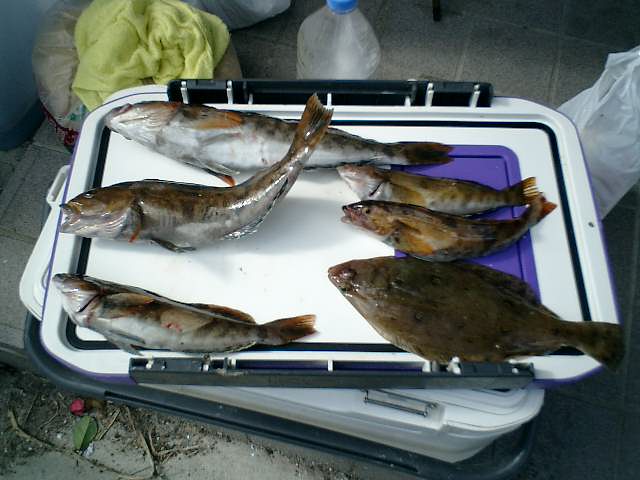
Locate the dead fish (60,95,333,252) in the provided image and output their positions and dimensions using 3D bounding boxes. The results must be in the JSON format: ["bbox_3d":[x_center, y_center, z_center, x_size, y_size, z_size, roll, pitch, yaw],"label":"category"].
[{"bbox_3d":[-0.118,-0.045,0.673,0.285,0.075,0.090,-17,80,3],"label":"dead fish"}]

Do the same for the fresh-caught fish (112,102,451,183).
[{"bbox_3d":[-0.049,-0.093,0.712,0.372,0.060,0.087,8,64,4],"label":"fresh-caught fish"}]

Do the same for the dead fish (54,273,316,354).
[{"bbox_3d":[-0.132,0.078,0.639,0.258,0.046,0.068,8,64,4],"label":"dead fish"}]

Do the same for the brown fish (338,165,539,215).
[{"bbox_3d":[0.122,-0.050,0.704,0.208,0.036,0.050,5,64,3],"label":"brown fish"}]

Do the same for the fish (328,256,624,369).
[{"bbox_3d":[0.144,0.072,0.650,0.286,0.030,0.105,11,65,6],"label":"fish"}]

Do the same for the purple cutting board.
[{"bbox_3d":[0.148,-0.013,0.709,0.140,0.010,0.197,1,64,1],"label":"purple cutting board"}]

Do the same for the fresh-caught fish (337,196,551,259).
[{"bbox_3d":[0.131,-0.011,0.681,0.220,0.045,0.068,-1,64,0],"label":"fresh-caught fish"}]

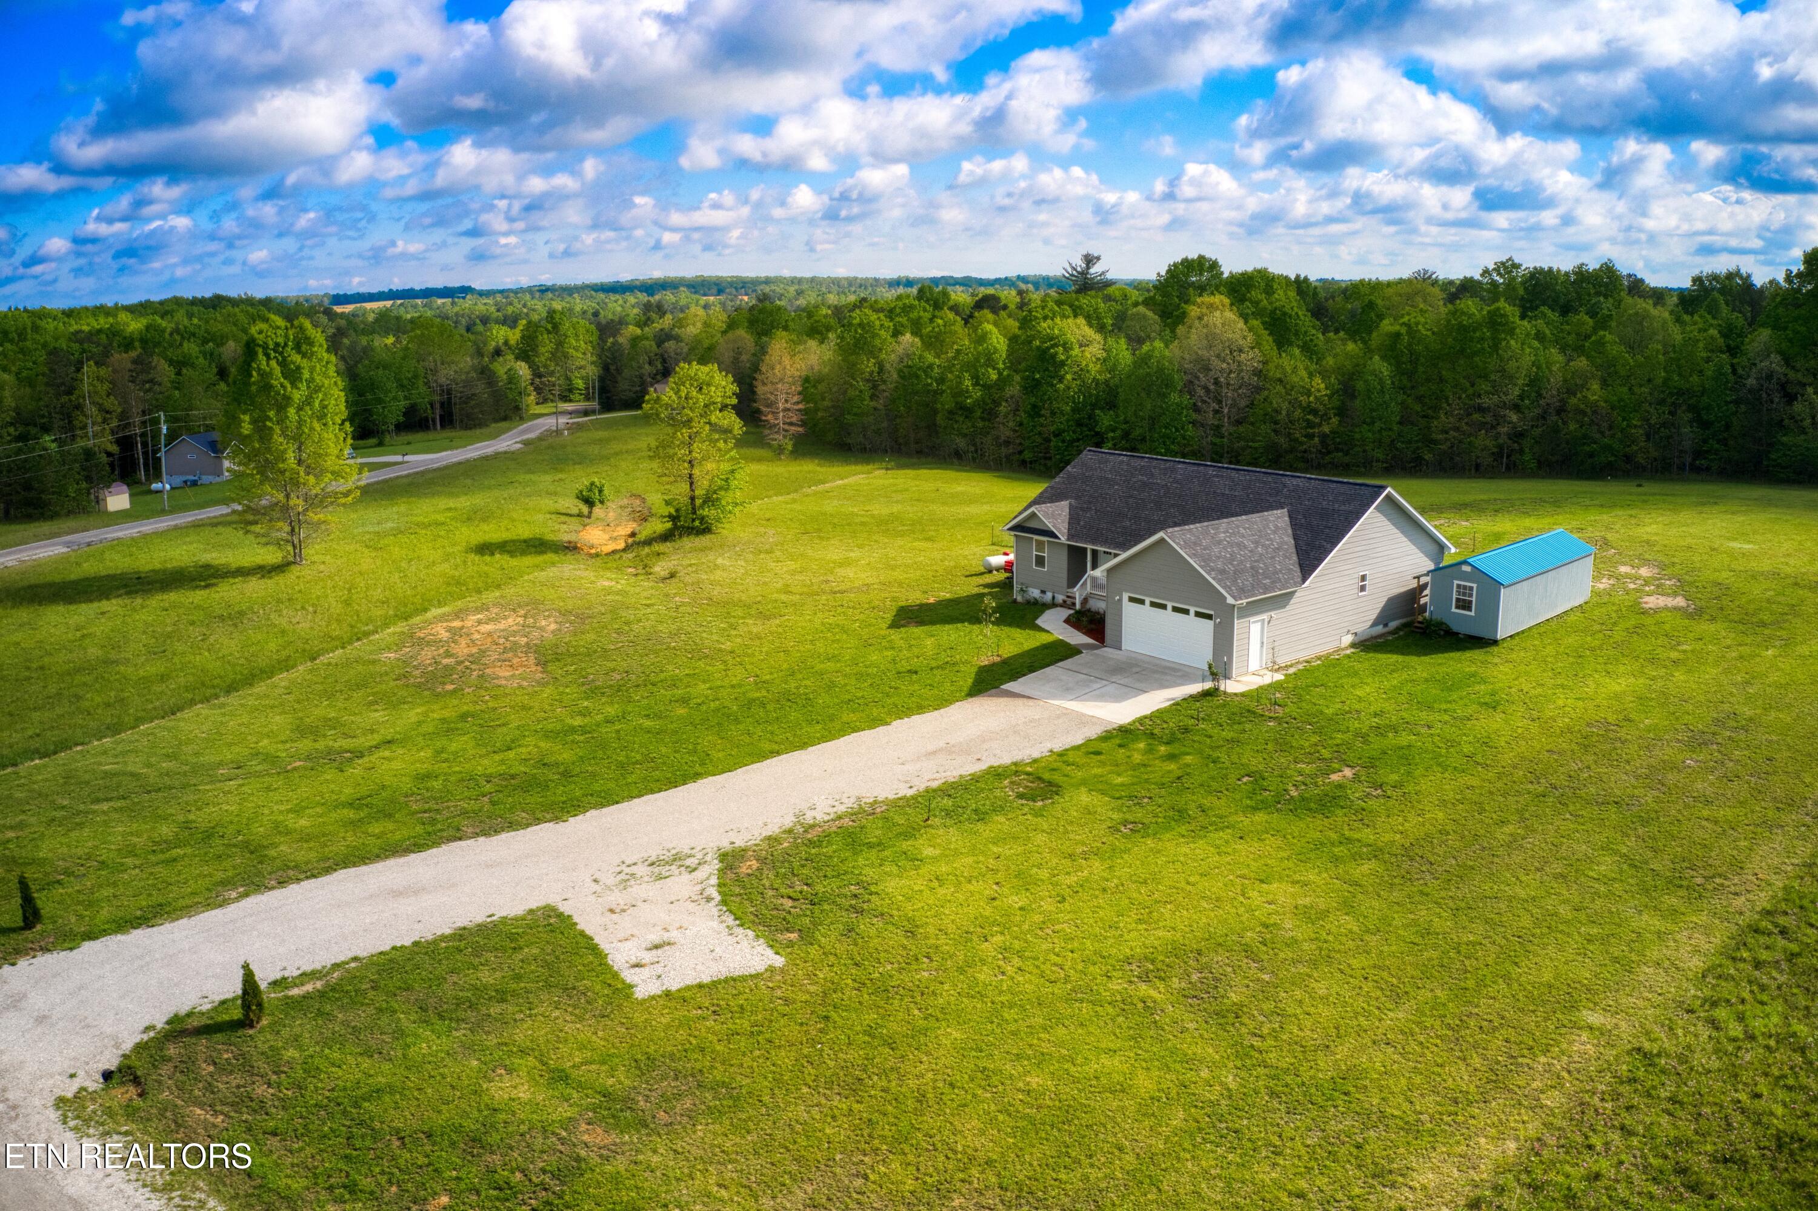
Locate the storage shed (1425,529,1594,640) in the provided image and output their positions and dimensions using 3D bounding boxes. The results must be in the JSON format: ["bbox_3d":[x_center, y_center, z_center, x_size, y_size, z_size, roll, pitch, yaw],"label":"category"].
[{"bbox_3d":[27.885,-1.237,65.124,3.393,3.286,10.529,13,18,44],"label":"storage shed"}]

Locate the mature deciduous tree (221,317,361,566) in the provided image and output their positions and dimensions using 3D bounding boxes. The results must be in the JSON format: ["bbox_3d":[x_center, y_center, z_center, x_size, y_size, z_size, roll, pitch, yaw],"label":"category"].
[{"bbox_3d":[-38.033,-9.927,87.007,7.915,15.025,7.678,-6,14,-23],"label":"mature deciduous tree"}]

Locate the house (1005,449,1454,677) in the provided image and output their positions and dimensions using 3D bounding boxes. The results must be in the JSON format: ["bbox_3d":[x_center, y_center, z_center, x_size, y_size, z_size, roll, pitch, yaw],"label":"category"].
[{"bbox_3d":[13.262,-2.912,66.433,16.381,6.841,17.670,-11,17,-39],"label":"house"}]

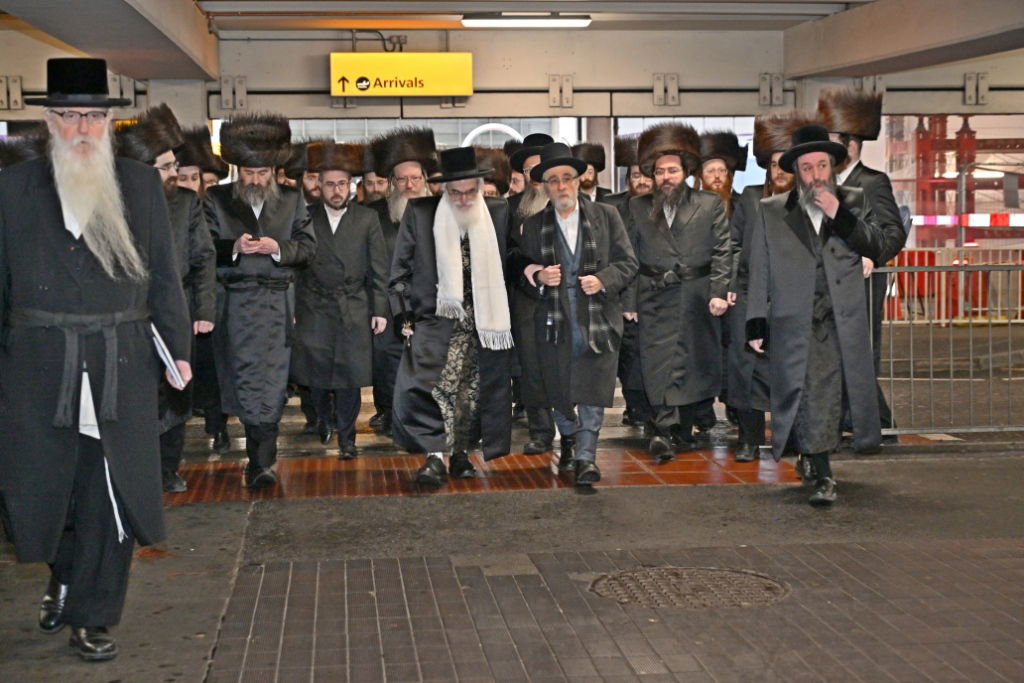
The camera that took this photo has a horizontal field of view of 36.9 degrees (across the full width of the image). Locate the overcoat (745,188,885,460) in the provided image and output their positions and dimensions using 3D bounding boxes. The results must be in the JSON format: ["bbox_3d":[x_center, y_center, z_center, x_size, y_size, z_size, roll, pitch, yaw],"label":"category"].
[{"bbox_3d":[1.508,-0.090,7.660,0.680,1.340,0.480,-1,6,-3],"label":"overcoat"}]

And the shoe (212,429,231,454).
[{"bbox_3d":[-1.766,0.599,9.364,0.110,0.120,0.300,-2,4,-10],"label":"shoe"}]

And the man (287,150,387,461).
[{"bbox_3d":[-1.032,-0.254,9.234,0.560,1.820,0.520,-1,4,-6],"label":"man"}]

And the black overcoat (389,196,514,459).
[{"bbox_3d":[-0.325,-0.072,8.206,0.660,1.370,0.500,-1,4,-6],"label":"black overcoat"}]

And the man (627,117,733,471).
[{"bbox_3d":[0.948,-0.286,8.800,0.610,1.910,0.520,0,6,3],"label":"man"}]

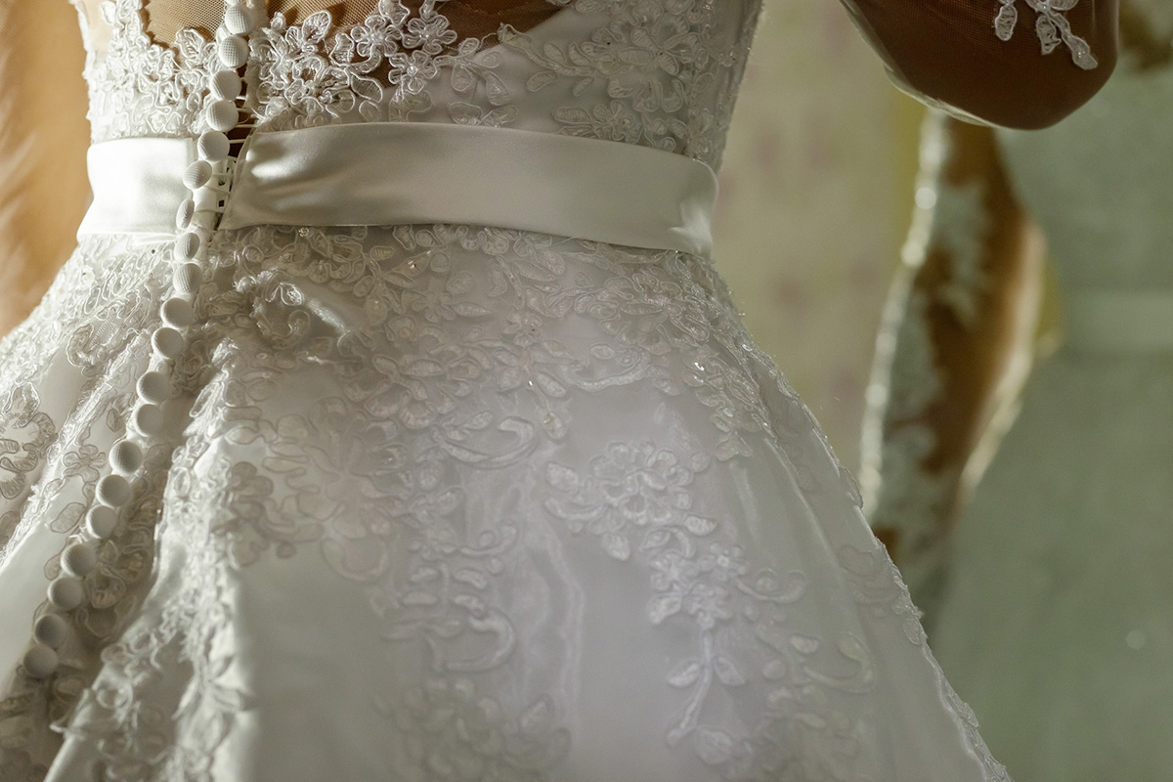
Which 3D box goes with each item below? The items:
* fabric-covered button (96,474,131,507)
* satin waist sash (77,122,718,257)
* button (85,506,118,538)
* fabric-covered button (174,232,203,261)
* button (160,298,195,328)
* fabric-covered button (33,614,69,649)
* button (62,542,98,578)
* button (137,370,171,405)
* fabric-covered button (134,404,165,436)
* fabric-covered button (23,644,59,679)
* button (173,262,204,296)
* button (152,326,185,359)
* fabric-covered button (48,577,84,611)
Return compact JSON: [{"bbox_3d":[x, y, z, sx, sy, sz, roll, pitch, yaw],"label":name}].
[{"bbox_3d":[-0.167,0.035,0.966,0.012,0.012,0.006,4,-12,-11],"label":"fabric-covered button"},{"bbox_3d":[-0.076,-0.077,1.105,0.280,0.041,0.204,2,-1,38],"label":"satin waist sash"},{"bbox_3d":[-0.171,0.046,0.962,0.012,0.012,0.006,4,-11,-14],"label":"button"},{"bbox_3d":[-0.148,-0.054,1.020,0.012,0.012,0.006,2,-5,37],"label":"fabric-covered button"},{"bbox_3d":[-0.148,-0.028,0.989,0.012,0.012,0.006,4,-15,-11],"label":"button"},{"bbox_3d":[-0.190,0.085,0.969,0.012,0.012,0.006,2,-7,-4],"label":"fabric-covered button"},{"bbox_3d":[-0.176,0.058,0.950,0.012,0.012,0.006,4,-12,-11],"label":"button"},{"bbox_3d":[-0.159,-0.001,1.009,0.012,0.012,0.006,2,-6,0],"label":"button"},{"bbox_3d":[-0.161,0.011,1.005,0.012,0.012,0.006,2,-6,0],"label":"fabric-covered button"},{"bbox_3d":[-0.192,0.096,0.964,0.012,0.012,0.006,2,-9,-4],"label":"fabric-covered button"},{"bbox_3d":[-0.148,-0.042,1.018,0.012,0.012,0.006,2,-5,24],"label":"button"},{"bbox_3d":[-0.151,-0.018,0.985,0.012,0.012,0.006,4,-14,-14],"label":"button"},{"bbox_3d":[-0.180,0.070,0.946,0.012,0.012,0.006,4,-12,-10],"label":"fabric-covered button"}]

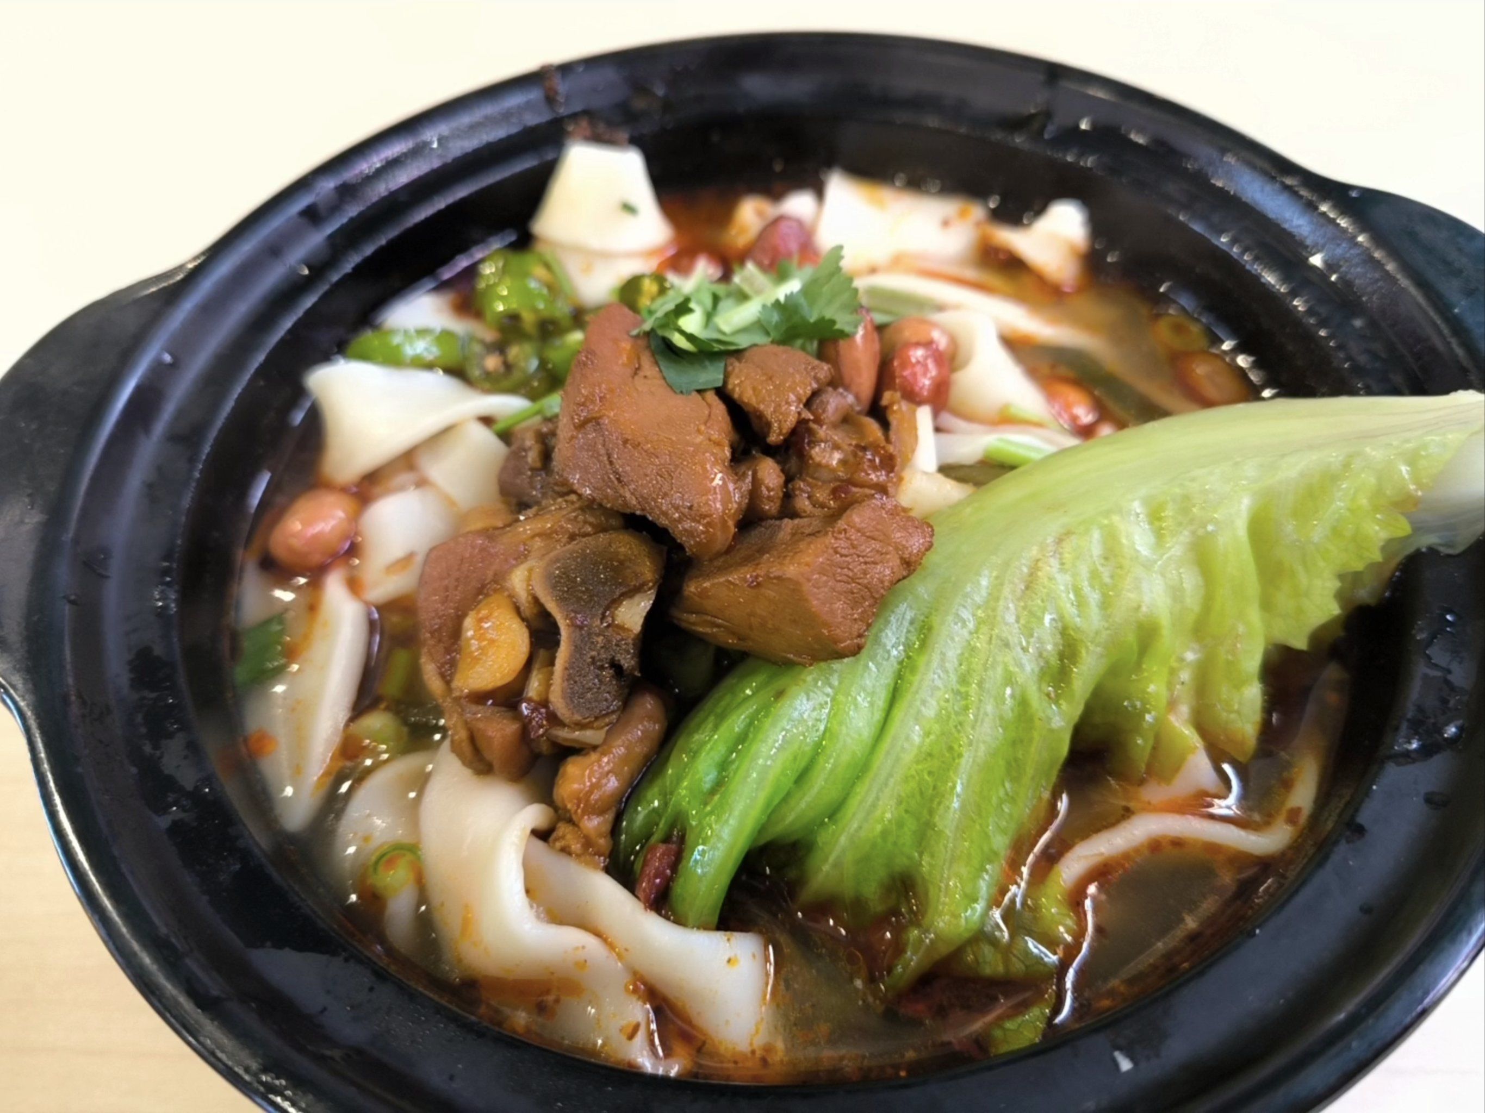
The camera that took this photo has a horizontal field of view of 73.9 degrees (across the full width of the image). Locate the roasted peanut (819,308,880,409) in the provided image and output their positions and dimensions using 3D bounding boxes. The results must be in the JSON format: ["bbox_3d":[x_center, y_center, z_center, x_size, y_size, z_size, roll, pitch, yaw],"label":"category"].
[{"bbox_3d":[0.020,-0.036,0.181,0.011,0.018,0.010,3,22,6],"label":"roasted peanut"}]

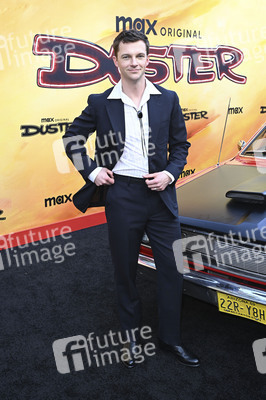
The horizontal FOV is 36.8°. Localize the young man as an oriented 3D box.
[{"bbox_3d":[-0.008,0.050,2.181,0.700,1.820,0.390,-4,16,-12],"label":"young man"}]

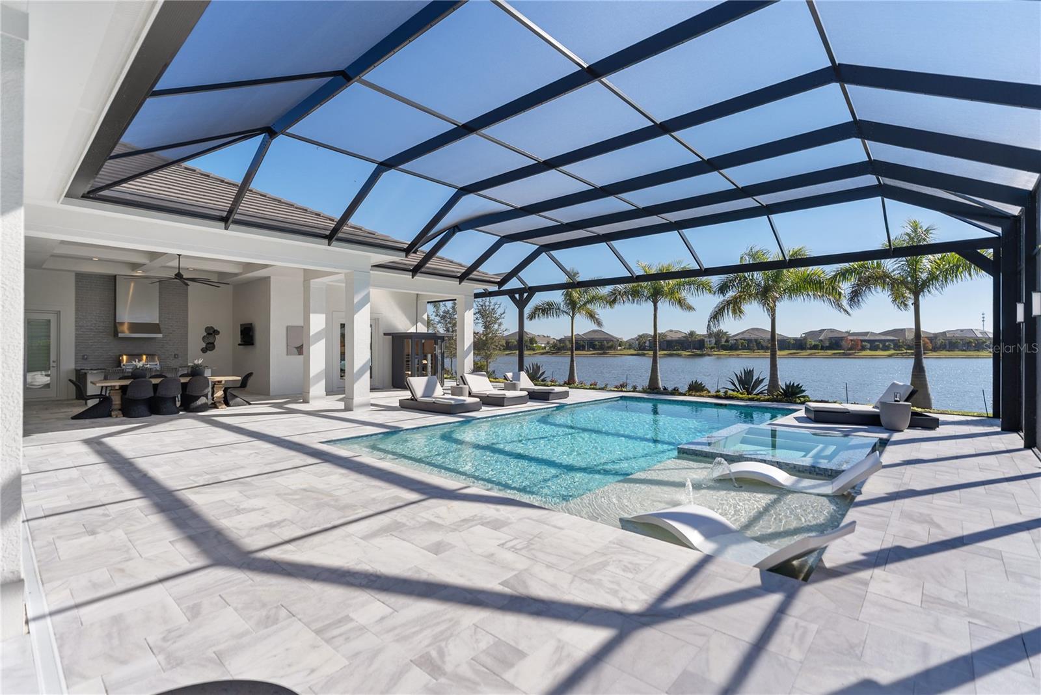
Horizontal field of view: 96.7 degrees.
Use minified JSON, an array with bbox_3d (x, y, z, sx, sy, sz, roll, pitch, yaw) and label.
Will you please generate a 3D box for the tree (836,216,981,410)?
[{"bbox_3d":[9.980,-0.840,11.900,3.300,4.860,3.300,0,0,40],"label":"tree"}]

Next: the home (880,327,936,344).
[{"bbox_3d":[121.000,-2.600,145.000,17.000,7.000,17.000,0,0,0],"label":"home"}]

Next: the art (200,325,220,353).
[{"bbox_3d":[-11.018,-0.261,16.443,0.080,0.966,0.582,0,1,41],"label":"art"}]

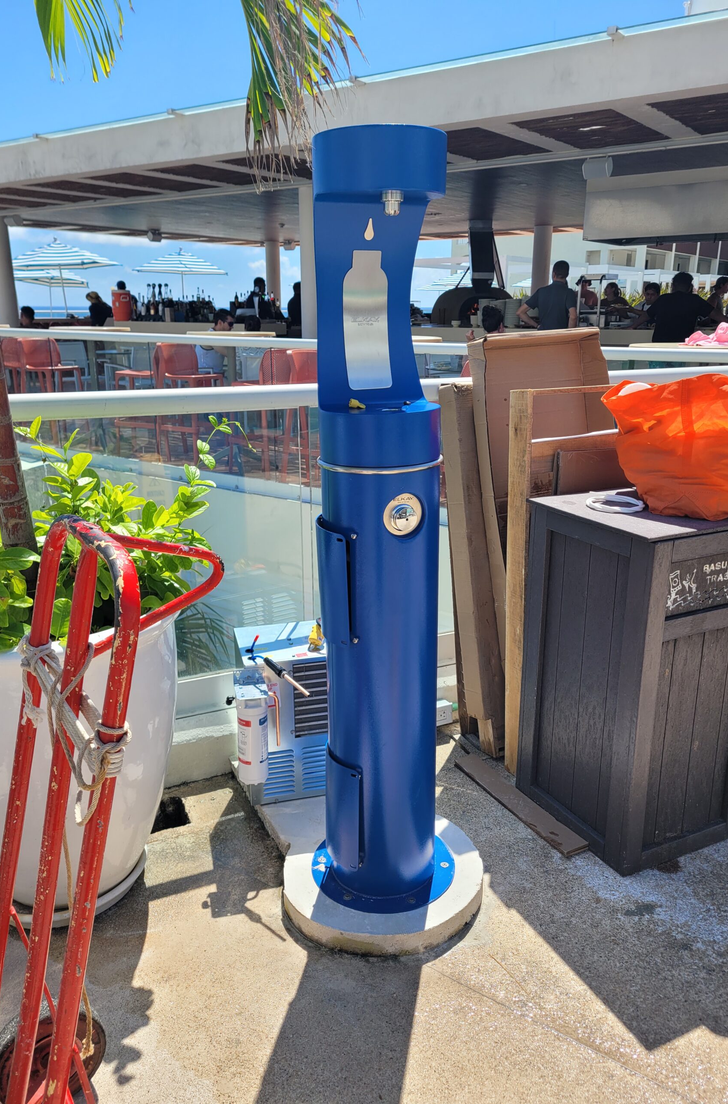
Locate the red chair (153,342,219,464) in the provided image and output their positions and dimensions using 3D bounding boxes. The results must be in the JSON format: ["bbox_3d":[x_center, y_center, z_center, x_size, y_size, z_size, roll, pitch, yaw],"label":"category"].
[{"bbox_3d":[-1.510,-1.327,7.398,0.510,1.040,0.470,12,20,34],"label":"red chair"}]

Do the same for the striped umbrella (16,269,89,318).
[{"bbox_3d":[-9.572,-7.608,25.593,2.350,2.700,2.350,0,17,0],"label":"striped umbrella"}]

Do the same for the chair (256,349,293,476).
[{"bbox_3d":[-0.755,-1.103,6.640,0.470,1.040,0.510,-13,21,-38],"label":"chair"}]

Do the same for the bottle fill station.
[{"bbox_3d":[0.044,0.017,1.905,0.480,1.758,0.480,-5,17,-16],"label":"bottle fill station"}]

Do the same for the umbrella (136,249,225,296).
[{"bbox_3d":[-4.581,-6.246,20.938,2.350,2.735,2.350,0,17,0],"label":"umbrella"}]

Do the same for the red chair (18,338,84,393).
[{"bbox_3d":[-3.150,-1.640,8.453,0.510,1.040,0.470,12,20,34],"label":"red chair"}]

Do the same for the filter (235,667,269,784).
[{"bbox_3d":[-0.300,0.481,2.260,0.090,0.317,0.100,-6,18,-20],"label":"filter"}]

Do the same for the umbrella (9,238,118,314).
[{"bbox_3d":[-5.785,-4.722,16.071,2.350,2.580,2.350,0,17,0],"label":"umbrella"}]

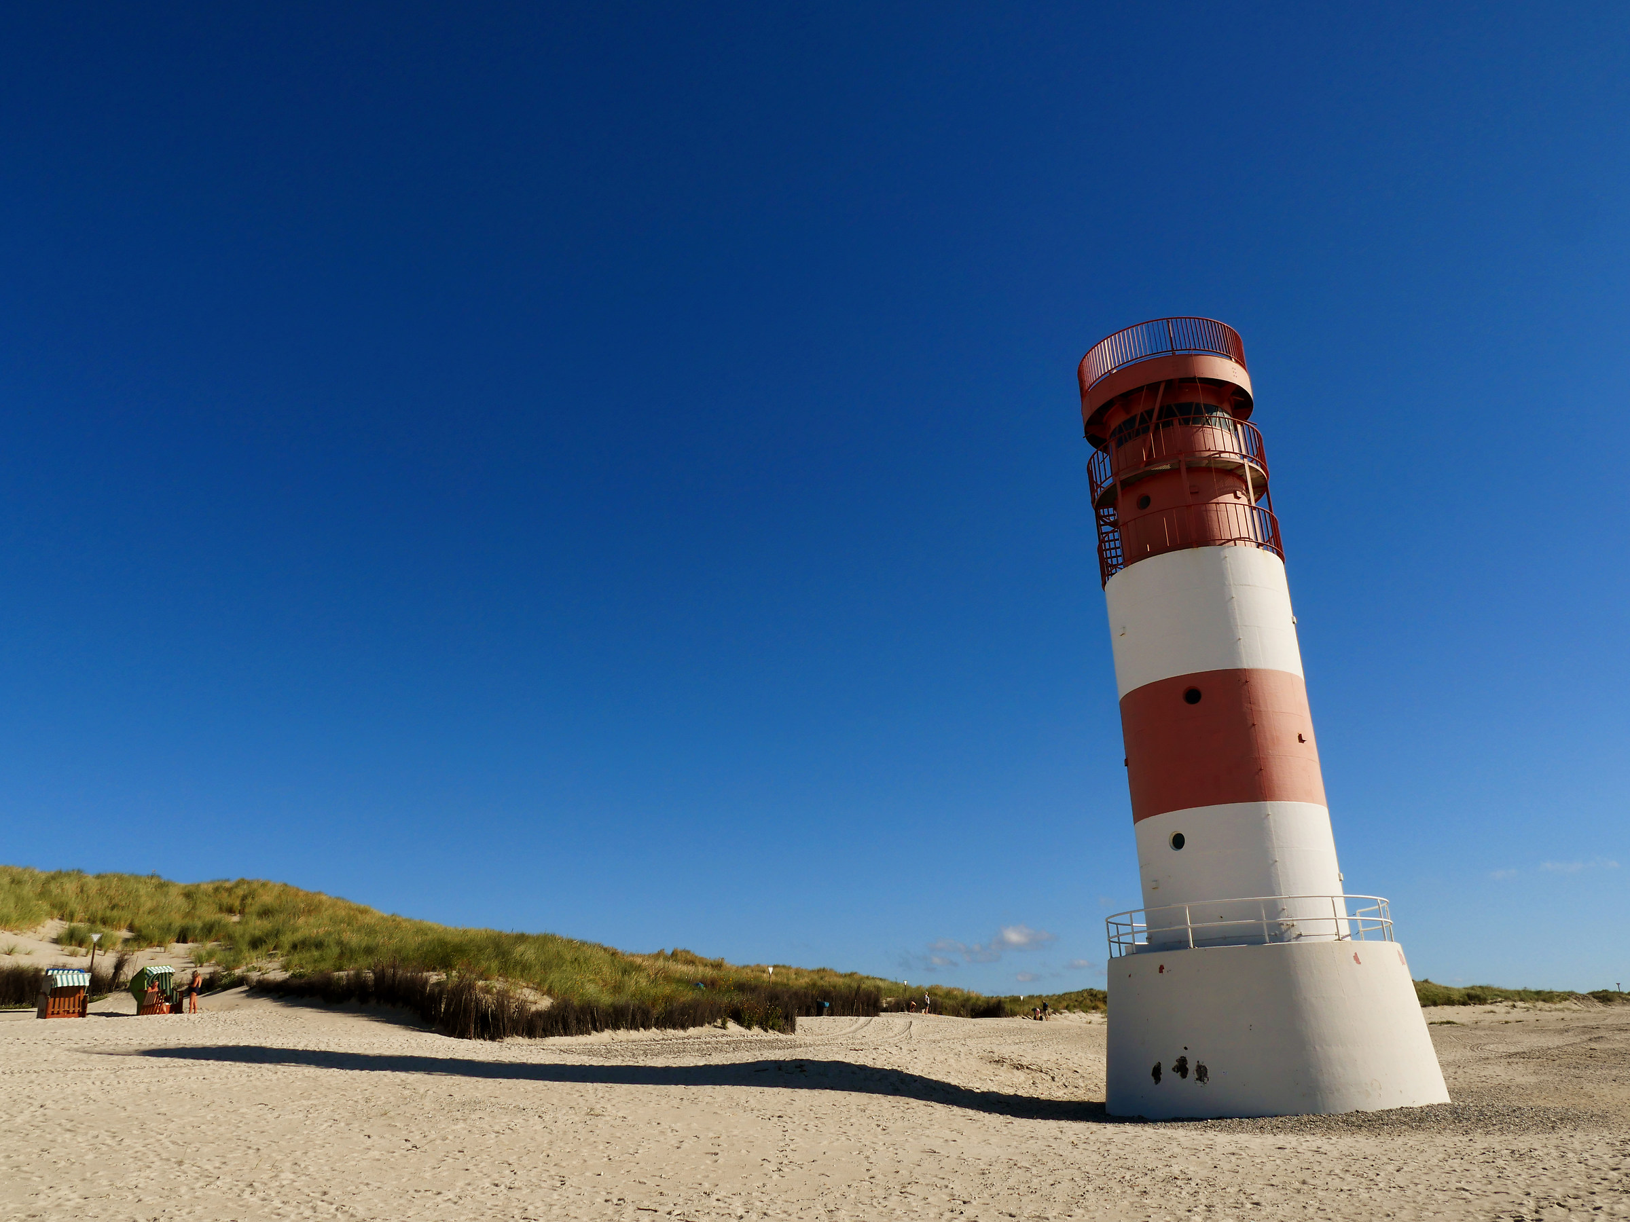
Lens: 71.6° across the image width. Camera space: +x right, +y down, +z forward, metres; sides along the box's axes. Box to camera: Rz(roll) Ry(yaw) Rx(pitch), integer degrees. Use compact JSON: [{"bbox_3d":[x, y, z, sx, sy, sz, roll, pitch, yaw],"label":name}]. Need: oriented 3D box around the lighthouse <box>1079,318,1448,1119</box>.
[{"bbox_3d":[9.085,1.900,26.190,6.530,17.700,6.530,-9,-22,18],"label":"lighthouse"}]

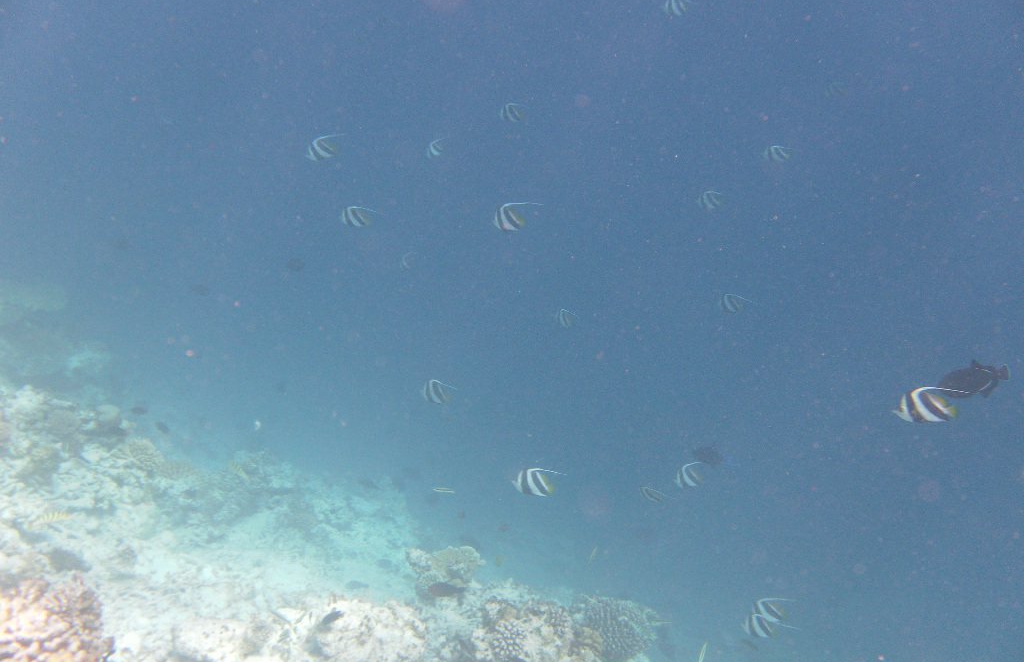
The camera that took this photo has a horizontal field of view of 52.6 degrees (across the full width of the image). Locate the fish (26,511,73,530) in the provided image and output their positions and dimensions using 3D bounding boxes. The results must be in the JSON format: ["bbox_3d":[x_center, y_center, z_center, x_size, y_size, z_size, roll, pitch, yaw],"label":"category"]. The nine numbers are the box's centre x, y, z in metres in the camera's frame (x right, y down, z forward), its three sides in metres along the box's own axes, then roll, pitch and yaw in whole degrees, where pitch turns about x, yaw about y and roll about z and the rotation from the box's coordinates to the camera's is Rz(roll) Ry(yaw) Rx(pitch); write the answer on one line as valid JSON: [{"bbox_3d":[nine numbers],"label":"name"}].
[{"bbox_3d":[-1.251,0.512,2.800,0.125,0.038,0.022,-15,8,9],"label":"fish"}]

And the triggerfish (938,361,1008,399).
[{"bbox_3d":[1.426,0.147,3.200,0.215,0.100,0.045,-12,5,19],"label":"triggerfish"}]

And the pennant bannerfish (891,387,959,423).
[{"bbox_3d":[1.164,0.209,2.900,0.200,0.102,0.033,-1,9,21],"label":"pennant bannerfish"}]

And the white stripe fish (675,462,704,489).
[{"bbox_3d":[0.823,0.670,4.800,0.150,0.121,0.035,-15,6,1],"label":"white stripe fish"}]

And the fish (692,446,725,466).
[{"bbox_3d":[1.101,0.697,5.800,0.180,0.112,0.050,5,6,0],"label":"fish"}]

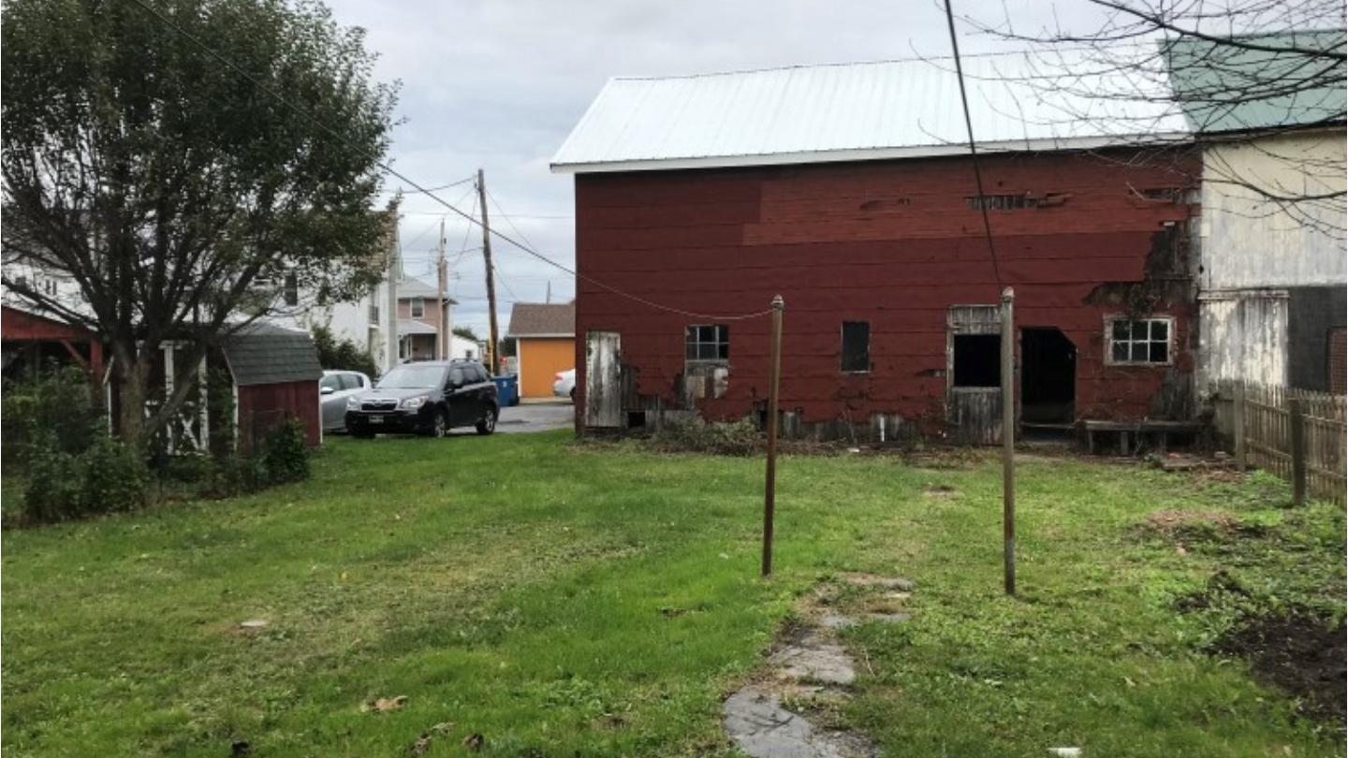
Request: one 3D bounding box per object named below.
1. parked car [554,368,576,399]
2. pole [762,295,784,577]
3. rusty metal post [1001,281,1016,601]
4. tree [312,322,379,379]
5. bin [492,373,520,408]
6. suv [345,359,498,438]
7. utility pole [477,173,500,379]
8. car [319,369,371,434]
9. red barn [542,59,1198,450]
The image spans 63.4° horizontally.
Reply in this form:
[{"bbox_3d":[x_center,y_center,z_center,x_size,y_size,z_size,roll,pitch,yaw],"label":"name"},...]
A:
[{"bbox_3d":[-1.748,0.119,37.605,4.600,1.460,1.800,0,1,10],"label":"parked car"},{"bbox_3d":[0.725,0.418,7.986,0.080,2.063,0.080,3,1,16],"label":"pole"},{"bbox_3d":[2.258,0.420,7.335,0.080,2.078,0.080,0,1,16],"label":"rusty metal post"},{"bbox_3d":[-10.600,-0.280,32.999,2.500,2.700,2.300,0,1,16],"label":"tree"},{"bbox_3d":[-5.397,0.359,34.808,0.820,1.120,0.680,0,1,12],"label":"bin"},{"bbox_3d":[-5.478,0.437,24.449,1.800,1.735,4.600,0,1,14],"label":"suv"},{"bbox_3d":[-7.194,-3.767,42.937,0.290,9.015,0.290,-4,1,16],"label":"utility pole"},{"bbox_3d":[-8.897,0.525,26.210,1.790,1.480,4.350,0,1,14],"label":"car"},{"bbox_3d":[4.625,-3.134,25.715,12.950,8.780,8.000,0,1,16],"label":"red barn"}]

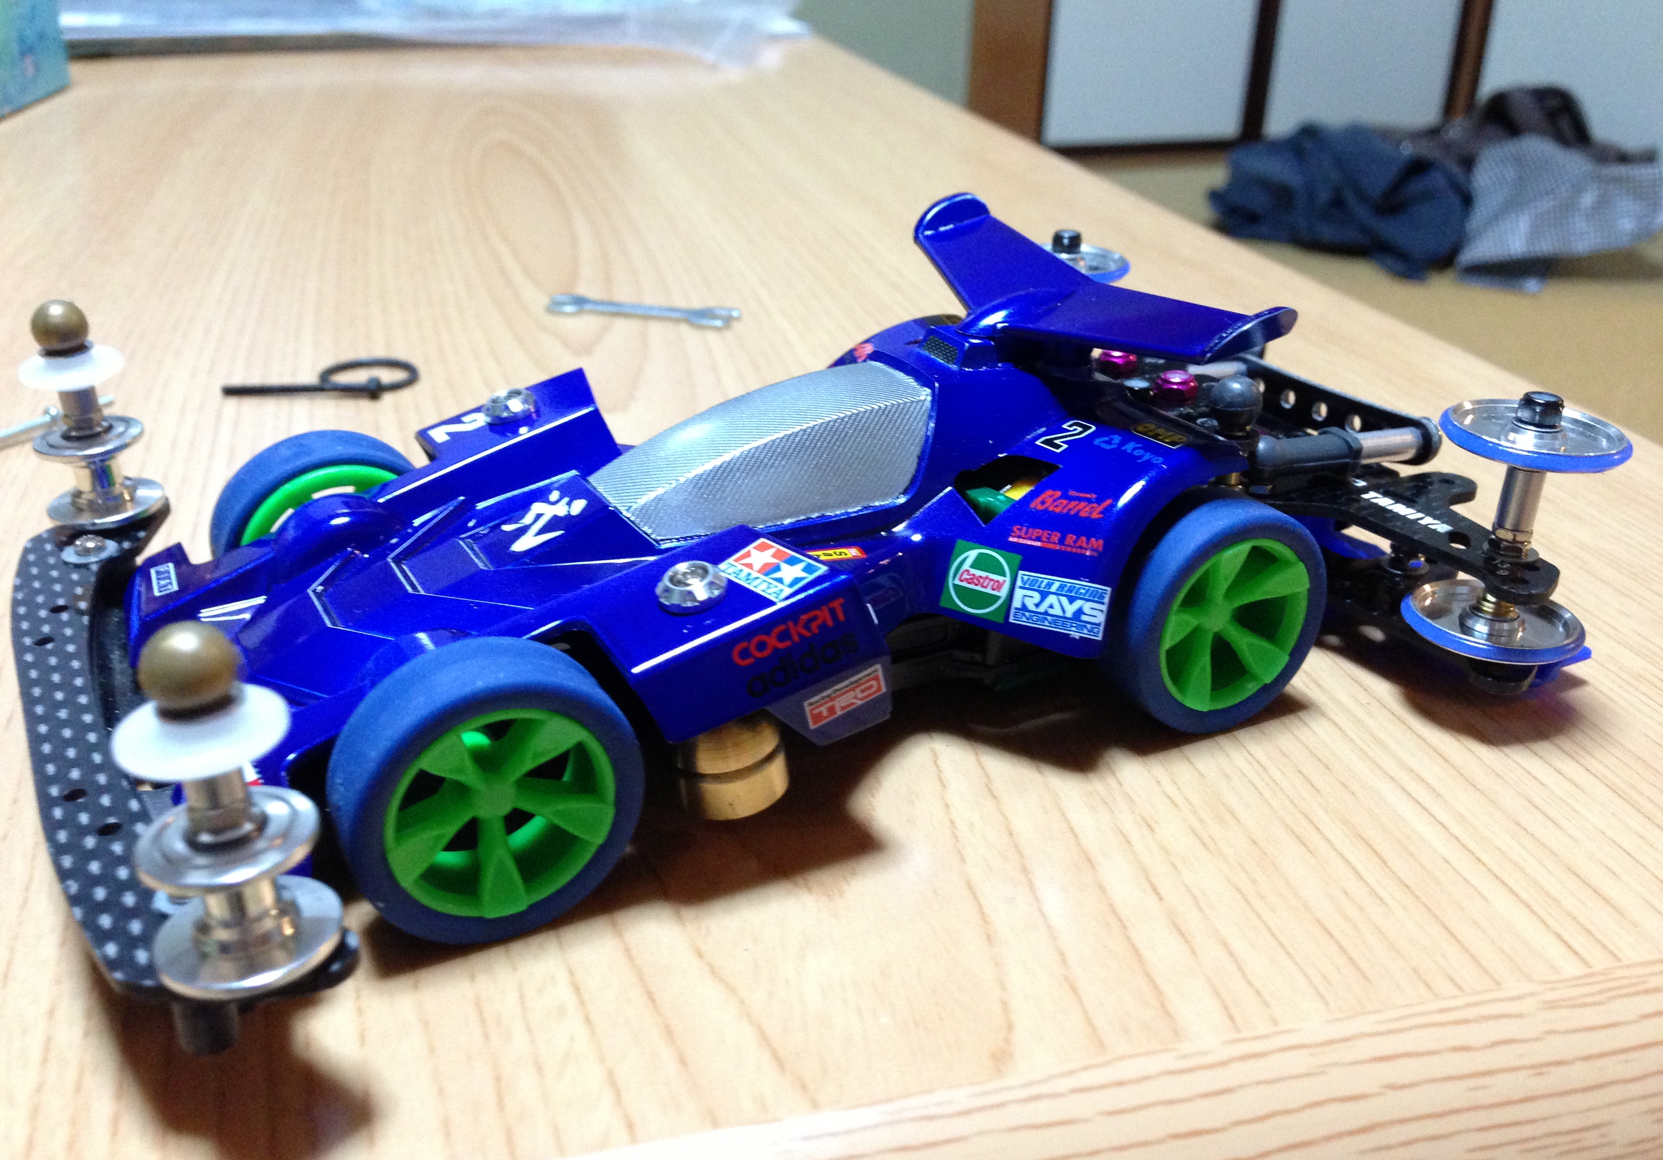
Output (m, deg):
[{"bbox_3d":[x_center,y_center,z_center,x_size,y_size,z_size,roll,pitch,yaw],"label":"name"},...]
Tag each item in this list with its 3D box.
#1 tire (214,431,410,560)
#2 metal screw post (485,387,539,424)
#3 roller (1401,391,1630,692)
[{"bbox_3d":[-0.059,-0.004,0.187,0.026,0.026,0.009,-12,28,-25],"label":"tire"},{"bbox_3d":[-0.039,-0.021,0.189,0.006,0.003,0.006,-25,29,-20],"label":"metal screw post"},{"bbox_3d":[0.075,-0.004,0.175,0.019,0.035,0.019,-10,27,-27],"label":"roller"}]

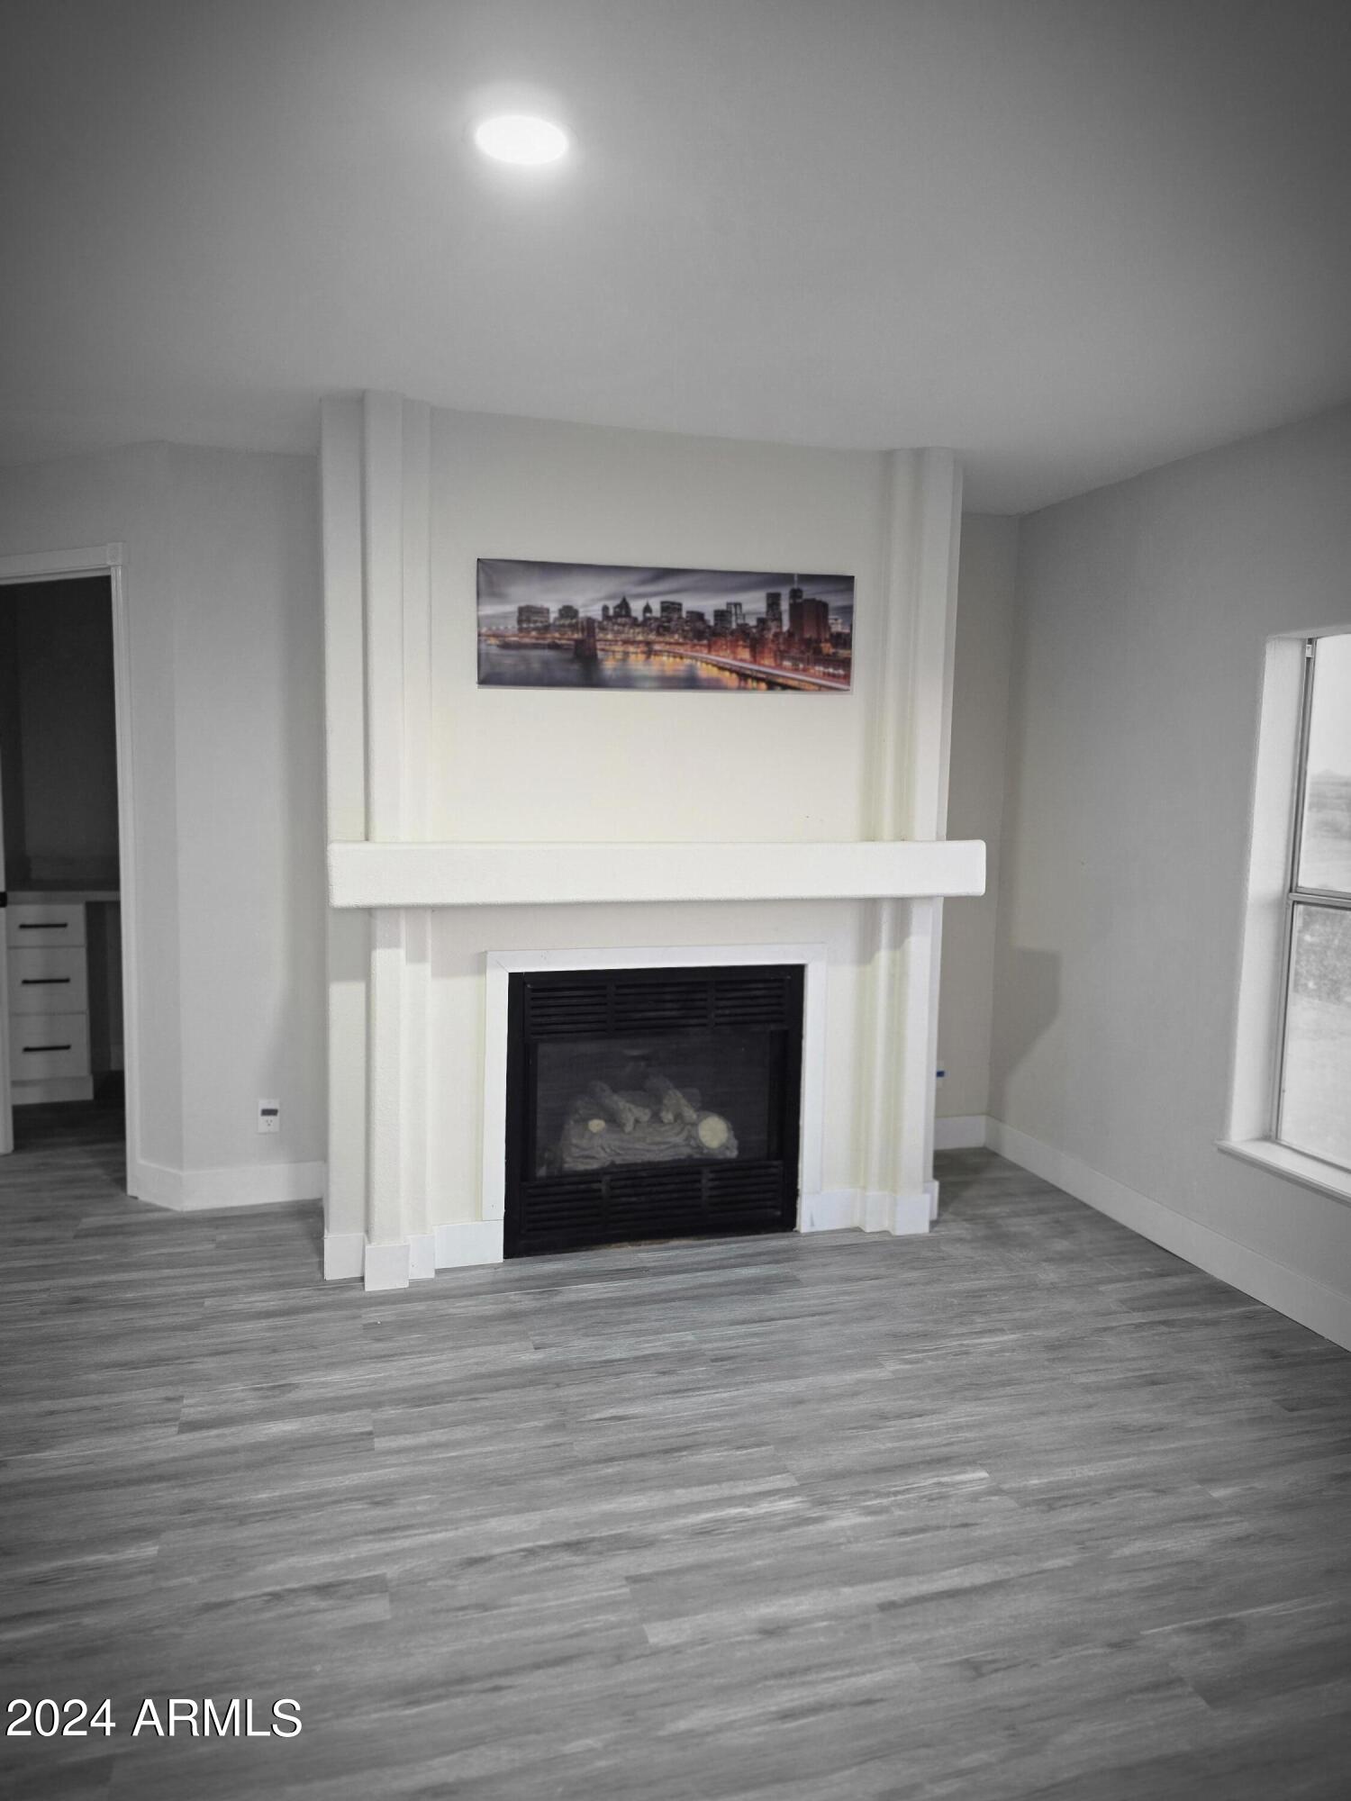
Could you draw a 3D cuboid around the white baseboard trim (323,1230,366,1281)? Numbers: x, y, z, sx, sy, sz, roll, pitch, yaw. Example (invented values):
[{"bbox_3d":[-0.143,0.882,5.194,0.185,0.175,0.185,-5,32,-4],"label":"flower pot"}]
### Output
[{"bbox_3d":[-0.943,1.017,3.430,0.112,0.126,0.020,-1,6,-16],"label":"white baseboard trim"}]

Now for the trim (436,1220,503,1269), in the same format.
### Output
[{"bbox_3d":[-0.608,1.012,3.528,0.202,0.126,0.020,-1,6,-16],"label":"trim"}]

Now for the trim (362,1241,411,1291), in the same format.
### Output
[{"bbox_3d":[-0.808,1.027,3.361,0.122,0.126,0.020,-1,6,-16],"label":"trim"}]

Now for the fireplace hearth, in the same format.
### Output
[{"bbox_3d":[-0.068,0.626,3.703,0.931,0.862,0.120,-1,6,-16],"label":"fireplace hearth"}]

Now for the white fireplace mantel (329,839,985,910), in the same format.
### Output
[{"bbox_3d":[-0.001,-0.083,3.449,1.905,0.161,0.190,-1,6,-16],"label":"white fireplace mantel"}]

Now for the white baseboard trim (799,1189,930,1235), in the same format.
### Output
[{"bbox_3d":[0.605,1.000,3.821,0.400,0.126,0.118,-1,6,-16],"label":"white baseboard trim"}]

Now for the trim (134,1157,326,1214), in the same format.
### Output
[{"bbox_3d":[-1.496,0.941,4.036,0.622,0.128,0.178,-1,6,-16],"label":"trim"}]

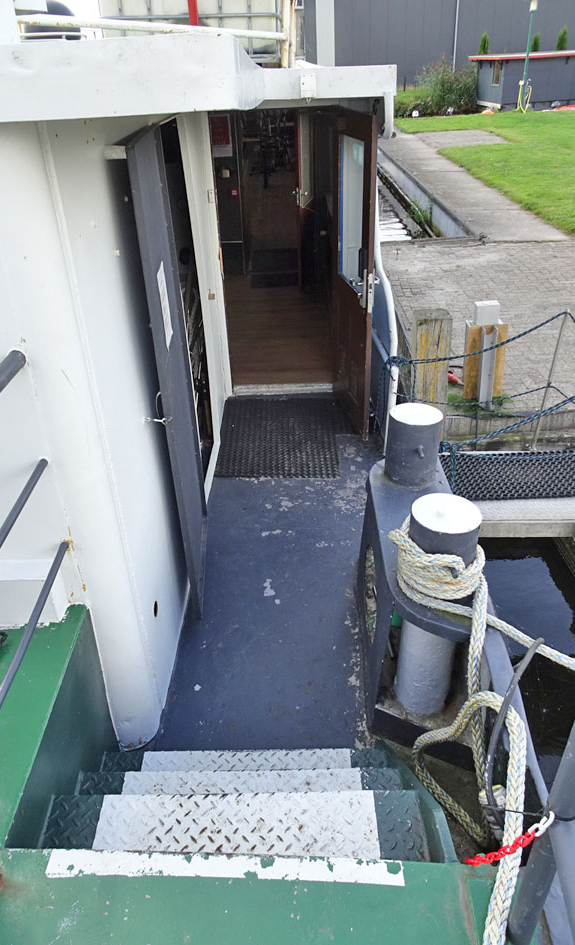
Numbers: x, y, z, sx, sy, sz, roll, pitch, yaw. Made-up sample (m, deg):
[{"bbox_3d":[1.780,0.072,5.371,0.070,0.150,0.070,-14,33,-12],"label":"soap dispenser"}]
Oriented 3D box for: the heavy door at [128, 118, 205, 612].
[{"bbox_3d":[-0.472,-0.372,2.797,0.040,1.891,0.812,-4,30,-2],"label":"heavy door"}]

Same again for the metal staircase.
[{"bbox_3d":[-0.123,0.934,1.917,0.993,0.589,0.754,-2,30,1],"label":"metal staircase"}]

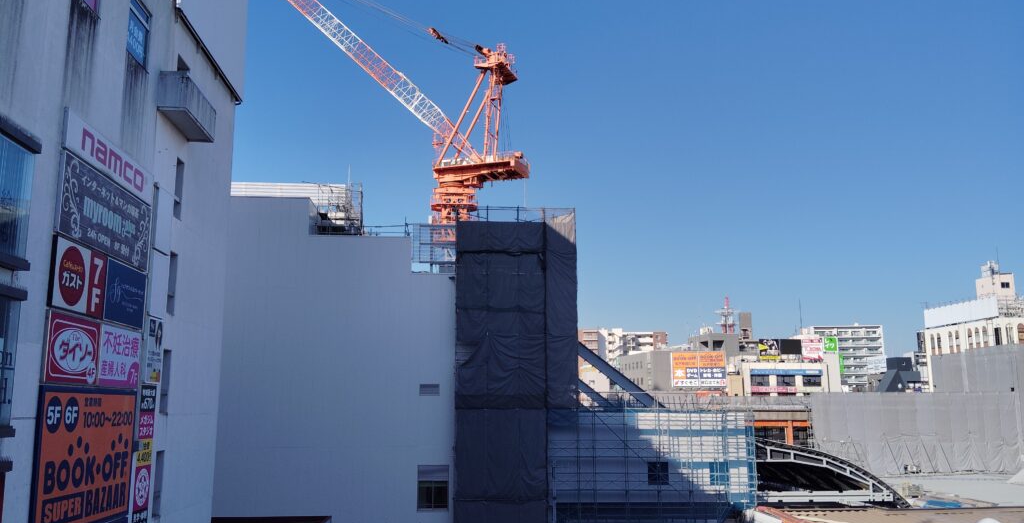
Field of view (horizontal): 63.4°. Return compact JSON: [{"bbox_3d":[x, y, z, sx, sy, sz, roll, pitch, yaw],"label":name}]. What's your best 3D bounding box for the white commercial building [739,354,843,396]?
[{"bbox_3d":[51.682,23.011,153.933,17.500,12.000,11.000,1,-10,-6],"label":"white commercial building"}]

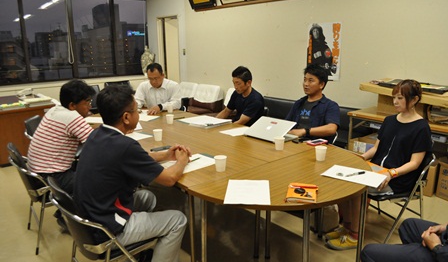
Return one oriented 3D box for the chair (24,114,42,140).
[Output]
[{"bbox_3d":[-1.681,0.203,3.483,0.490,0.750,0.460,-1,13,-4],"label":"chair"}]

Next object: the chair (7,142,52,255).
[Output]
[{"bbox_3d":[-1.265,0.427,2.522,0.490,0.740,0.460,-9,16,-36],"label":"chair"}]

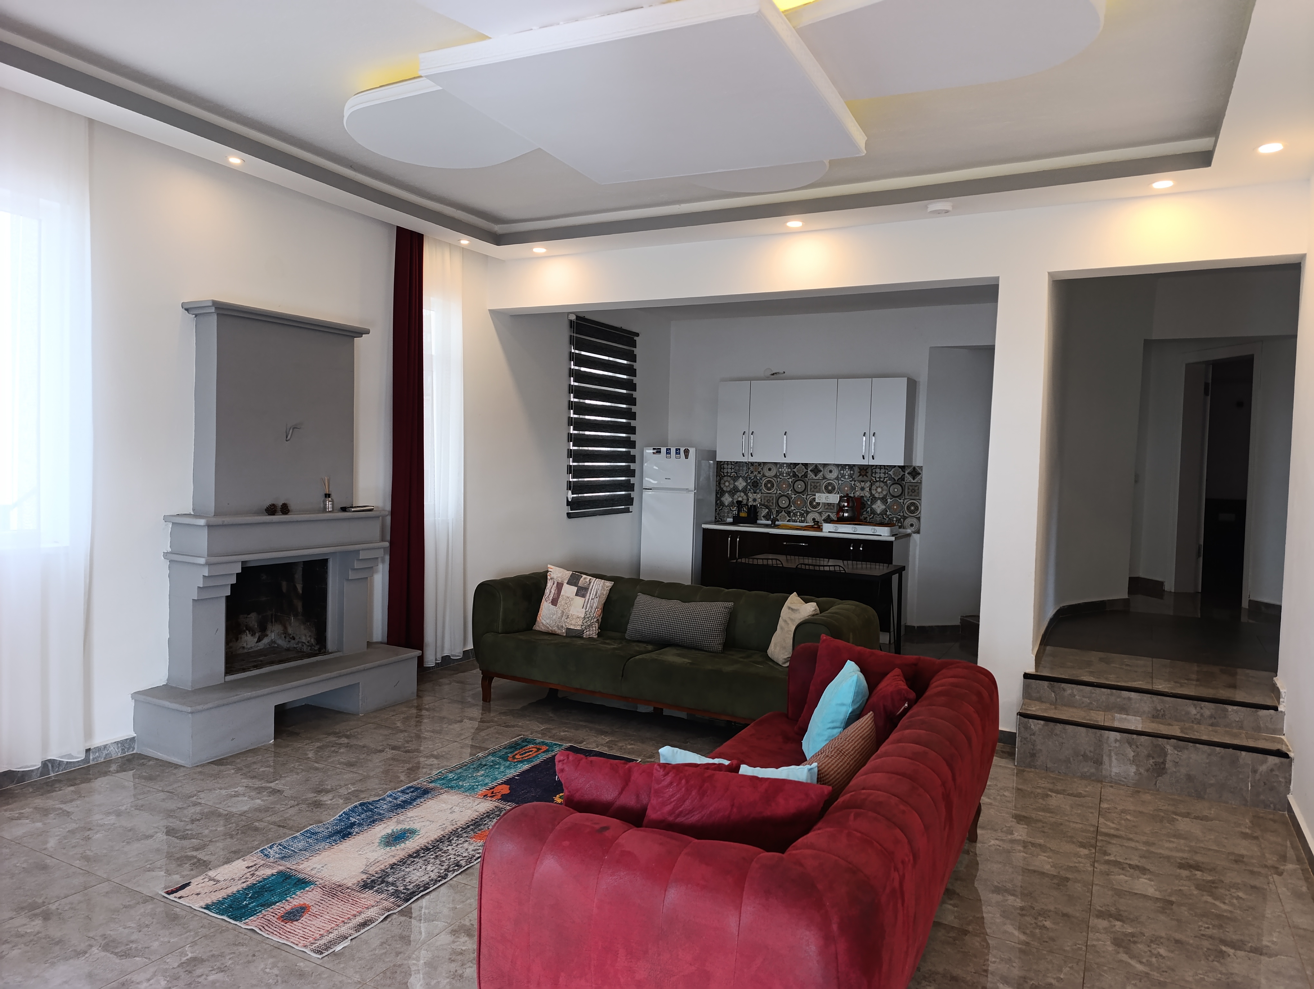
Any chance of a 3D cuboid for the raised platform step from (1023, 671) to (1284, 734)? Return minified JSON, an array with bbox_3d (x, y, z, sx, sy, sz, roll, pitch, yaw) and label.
[{"bbox_3d":[2.544,1.057,4.563,1.145,0.148,0.280,3,2,27],"label":"raised platform step"}]

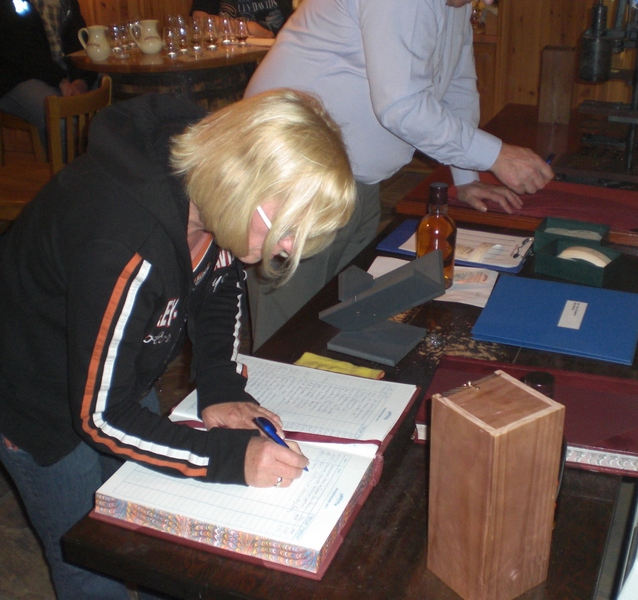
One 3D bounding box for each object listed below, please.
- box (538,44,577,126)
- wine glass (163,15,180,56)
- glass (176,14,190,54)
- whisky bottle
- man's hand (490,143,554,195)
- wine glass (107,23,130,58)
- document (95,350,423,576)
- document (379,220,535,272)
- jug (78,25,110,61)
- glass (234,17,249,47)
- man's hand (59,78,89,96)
[{"bbox_3d":[0.820,-0.741,3.009,0.105,0.250,0.105,8,26,21],"label":"box"},{"bbox_3d":[-0.561,-0.985,3.333,0.062,0.117,0.062,-1,26,0],"label":"wine glass"},{"bbox_3d":[-0.526,-1.022,3.400,0.067,0.117,0.067,-5,24,-7],"label":"glass"},{"bbox_3d":[0.251,-0.141,1.889,0.089,0.224,0.089,2,24,7],"label":"whisky bottle"},{"bbox_3d":[0.544,-0.353,2.360,0.155,0.115,0.105,7,27,16],"label":"man's hand"},{"bbox_3d":[-0.778,-1.010,3.400,0.067,0.117,0.067,-7,25,-11],"label":"wine glass"},{"bbox_3d":[-0.082,0.230,1.468,0.376,0.045,0.518,9,28,20],"label":"document"},{"bbox_3d":[0.354,-0.144,2.245,0.360,0.015,0.235,10,28,22],"label":"document"},{"bbox_3d":[-0.855,-0.980,3.350,0.127,0.135,0.088,3,25,11],"label":"jug"},{"bbox_3d":[-0.307,-1.064,3.483,0.062,0.117,0.062,-1,26,0],"label":"glass"},{"bbox_3d":[-0.961,-0.831,3.450,0.115,0.085,0.100,-20,30,-35],"label":"man's hand"}]

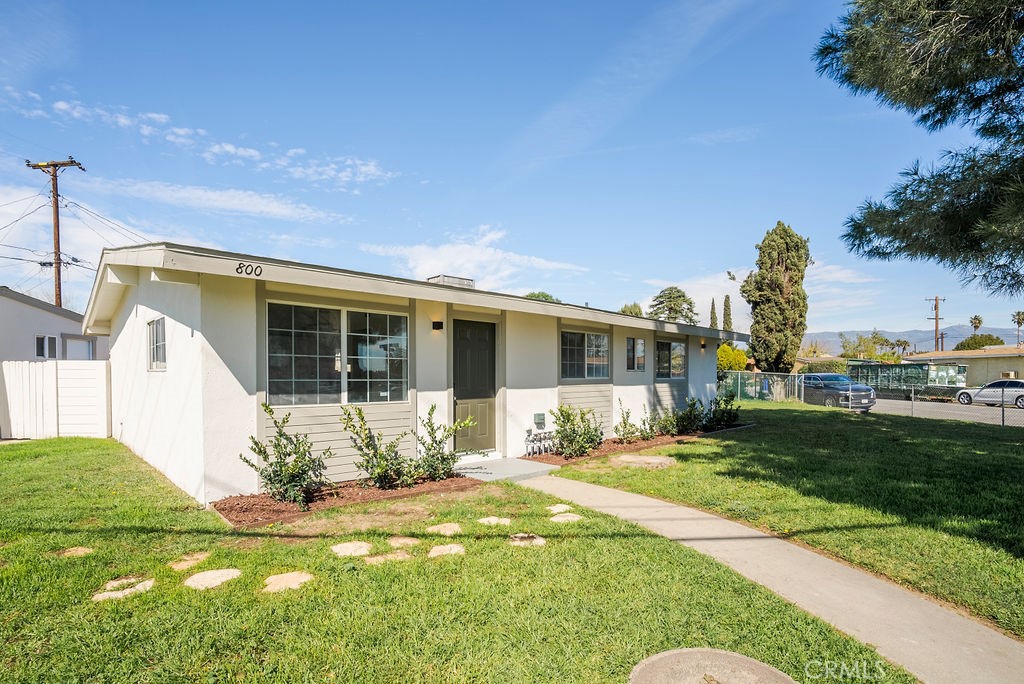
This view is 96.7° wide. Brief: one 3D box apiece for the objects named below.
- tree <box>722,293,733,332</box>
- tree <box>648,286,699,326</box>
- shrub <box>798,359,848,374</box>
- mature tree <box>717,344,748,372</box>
[{"bbox_3d":[24.900,-0.200,52.500,1.350,10.400,1.350,0,-3,0],"label":"tree"},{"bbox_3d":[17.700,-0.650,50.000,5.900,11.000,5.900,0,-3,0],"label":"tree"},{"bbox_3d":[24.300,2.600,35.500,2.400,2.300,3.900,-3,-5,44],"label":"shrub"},{"bbox_3d":[14.500,1.870,30.000,2.500,3.200,2.400,0,-3,0],"label":"mature tree"}]

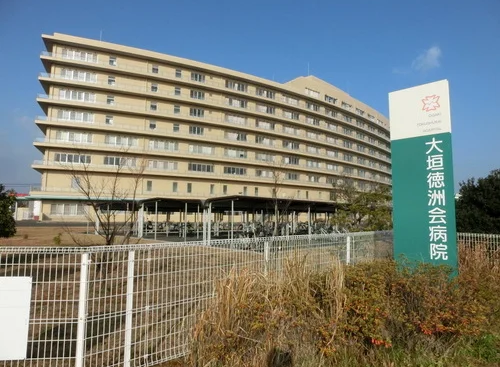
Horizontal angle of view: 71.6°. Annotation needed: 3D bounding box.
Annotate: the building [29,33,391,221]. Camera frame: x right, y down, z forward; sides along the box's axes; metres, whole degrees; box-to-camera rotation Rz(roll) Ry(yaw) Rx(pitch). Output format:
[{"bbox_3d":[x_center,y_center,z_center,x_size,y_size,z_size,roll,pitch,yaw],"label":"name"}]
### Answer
[{"bbox_3d":[5.211,-7.899,93.667,109.000,36.500,25.000,5,-7,-37],"label":"building"}]

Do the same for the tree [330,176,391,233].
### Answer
[{"bbox_3d":[5.702,1.432,16.951,3.530,3.770,3.420,1,-6,0],"label":"tree"}]

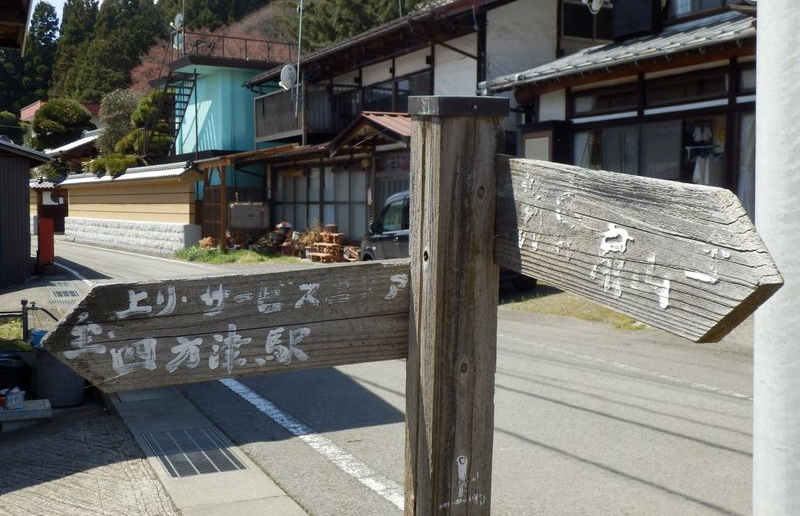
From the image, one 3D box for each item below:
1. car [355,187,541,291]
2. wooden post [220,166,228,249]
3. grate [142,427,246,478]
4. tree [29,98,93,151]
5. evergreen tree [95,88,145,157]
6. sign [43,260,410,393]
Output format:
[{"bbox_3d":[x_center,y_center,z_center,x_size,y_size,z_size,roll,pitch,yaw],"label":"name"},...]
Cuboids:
[{"bbox_3d":[0.660,-0.351,16.455,1.520,1.660,3.600,-2,3,-28],"label":"car"},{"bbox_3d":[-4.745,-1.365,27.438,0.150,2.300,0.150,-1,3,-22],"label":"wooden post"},{"bbox_3d":[-1.100,1.035,5.377,0.390,0.035,0.990,-2,3,-22],"label":"grate"},{"bbox_3d":[-15.371,-4.828,46.123,2.900,4.600,2.900,-1,3,-22],"label":"tree"},{"bbox_3d":[-10.181,-4.134,37.107,1.700,4.000,1.700,-1,3,-22],"label":"evergreen tree"},{"bbox_3d":[-0.246,0.109,1.682,0.654,0.169,0.035,-5,4,-20],"label":"sign"}]

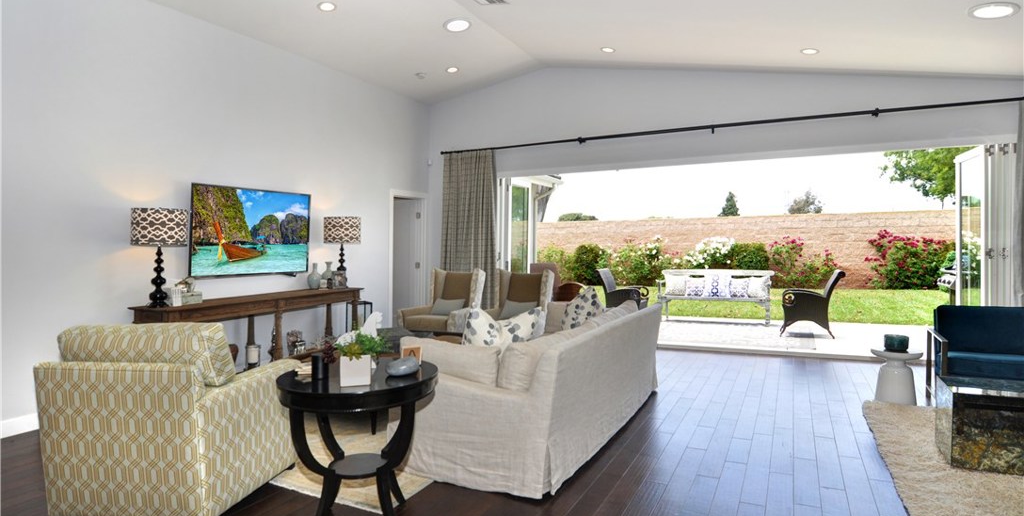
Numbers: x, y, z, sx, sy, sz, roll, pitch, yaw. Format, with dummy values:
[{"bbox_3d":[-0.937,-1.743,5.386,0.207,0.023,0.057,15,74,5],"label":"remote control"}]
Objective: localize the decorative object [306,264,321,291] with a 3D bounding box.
[{"bbox_3d":[-2.205,0.198,5.686,0.140,0.285,0.140,1,2,29],"label":"decorative object"}]

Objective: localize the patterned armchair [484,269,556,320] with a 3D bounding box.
[{"bbox_3d":[-0.012,0.677,6.490,0.800,1.060,0.870,0,1,29],"label":"patterned armchair"}]

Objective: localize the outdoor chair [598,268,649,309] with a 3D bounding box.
[{"bbox_3d":[1.890,0.628,8.574,0.790,0.910,0.660,0,2,22],"label":"outdoor chair"}]

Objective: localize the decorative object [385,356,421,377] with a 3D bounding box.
[{"bbox_3d":[-0.530,0.507,2.471,0.165,0.075,0.110,-1,2,-27],"label":"decorative object"}]

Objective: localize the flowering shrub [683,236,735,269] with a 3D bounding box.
[{"bbox_3d":[5.416,0.129,14.183,1.450,1.380,1.200,0,1,24],"label":"flowering shrub"}]

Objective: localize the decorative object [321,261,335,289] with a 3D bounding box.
[{"bbox_3d":[-2.133,0.204,5.950,0.150,0.300,0.150,0,2,29],"label":"decorative object"}]

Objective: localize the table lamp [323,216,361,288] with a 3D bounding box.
[{"bbox_3d":[-1.982,-0.057,5.950,0.405,0.840,0.405,0,1,29],"label":"table lamp"}]

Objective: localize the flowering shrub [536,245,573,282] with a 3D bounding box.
[{"bbox_3d":[1.330,0.219,16.000,1.200,1.300,1.100,0,2,27],"label":"flowering shrub"}]

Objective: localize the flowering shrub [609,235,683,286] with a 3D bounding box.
[{"bbox_3d":[3.995,0.075,15.300,2.100,1.600,1.400,1,2,29],"label":"flowering shrub"}]

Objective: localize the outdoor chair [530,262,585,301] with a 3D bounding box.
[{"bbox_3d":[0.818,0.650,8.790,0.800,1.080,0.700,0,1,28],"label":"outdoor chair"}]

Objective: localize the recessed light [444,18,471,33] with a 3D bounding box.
[{"bbox_3d":[-0.606,-2.588,5.670,0.290,0.040,0.290,-10,-4,-1],"label":"recessed light"}]

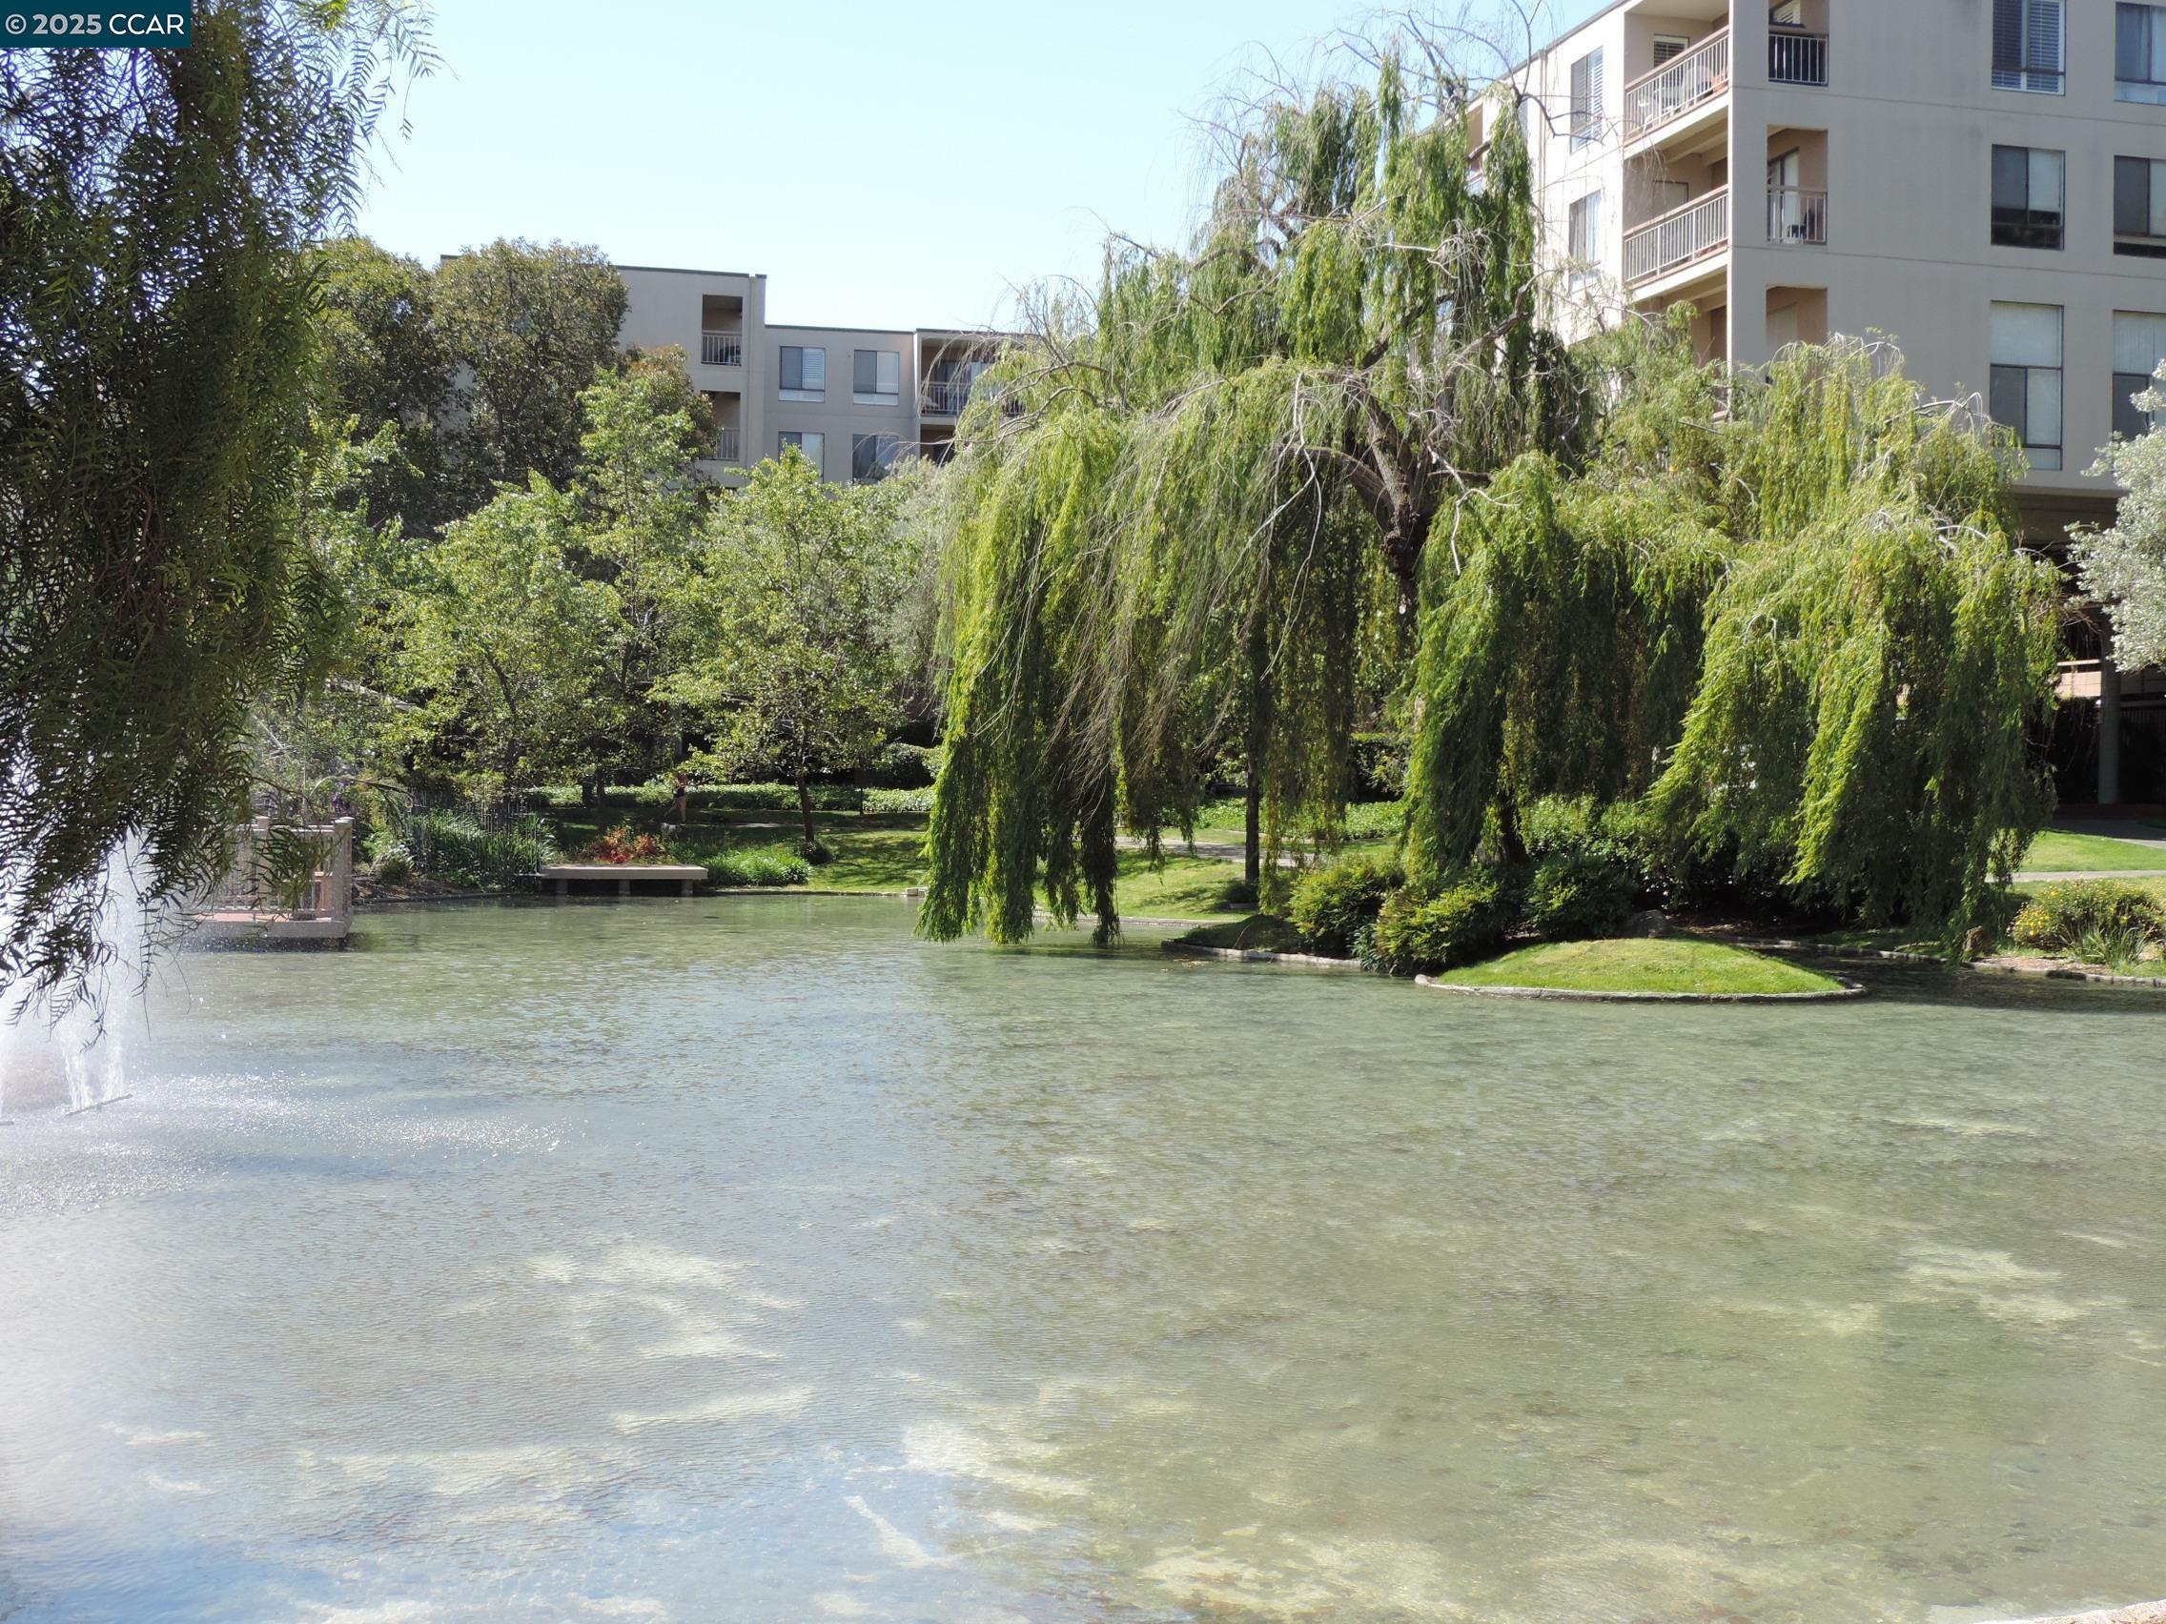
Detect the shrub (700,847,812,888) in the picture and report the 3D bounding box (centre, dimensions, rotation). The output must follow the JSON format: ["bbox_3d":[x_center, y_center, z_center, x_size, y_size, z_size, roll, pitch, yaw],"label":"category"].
[{"bbox_3d":[-6.458,1.087,53.200,2.170,0.820,1.400,0,0,0],"label":"shrub"}]

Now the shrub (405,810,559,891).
[{"bbox_3d":[-11.342,0.719,50.800,2.920,1.520,1.800,0,0,0],"label":"shrub"}]

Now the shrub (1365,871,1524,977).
[{"bbox_3d":[3.809,1.165,28.500,1.660,1.140,1.450,0,0,0],"label":"shrub"}]

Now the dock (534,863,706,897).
[{"bbox_3d":[-8.912,1.334,52.000,3.250,0.530,2.200,0,0,0],"label":"dock"}]

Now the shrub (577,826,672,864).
[{"bbox_3d":[-9.255,0.656,54.300,1.880,0.820,1.300,0,0,0],"label":"shrub"}]

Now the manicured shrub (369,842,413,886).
[{"bbox_3d":[-12.553,0.951,48.800,0.780,0.780,0.750,0,0,0],"label":"manicured shrub"}]

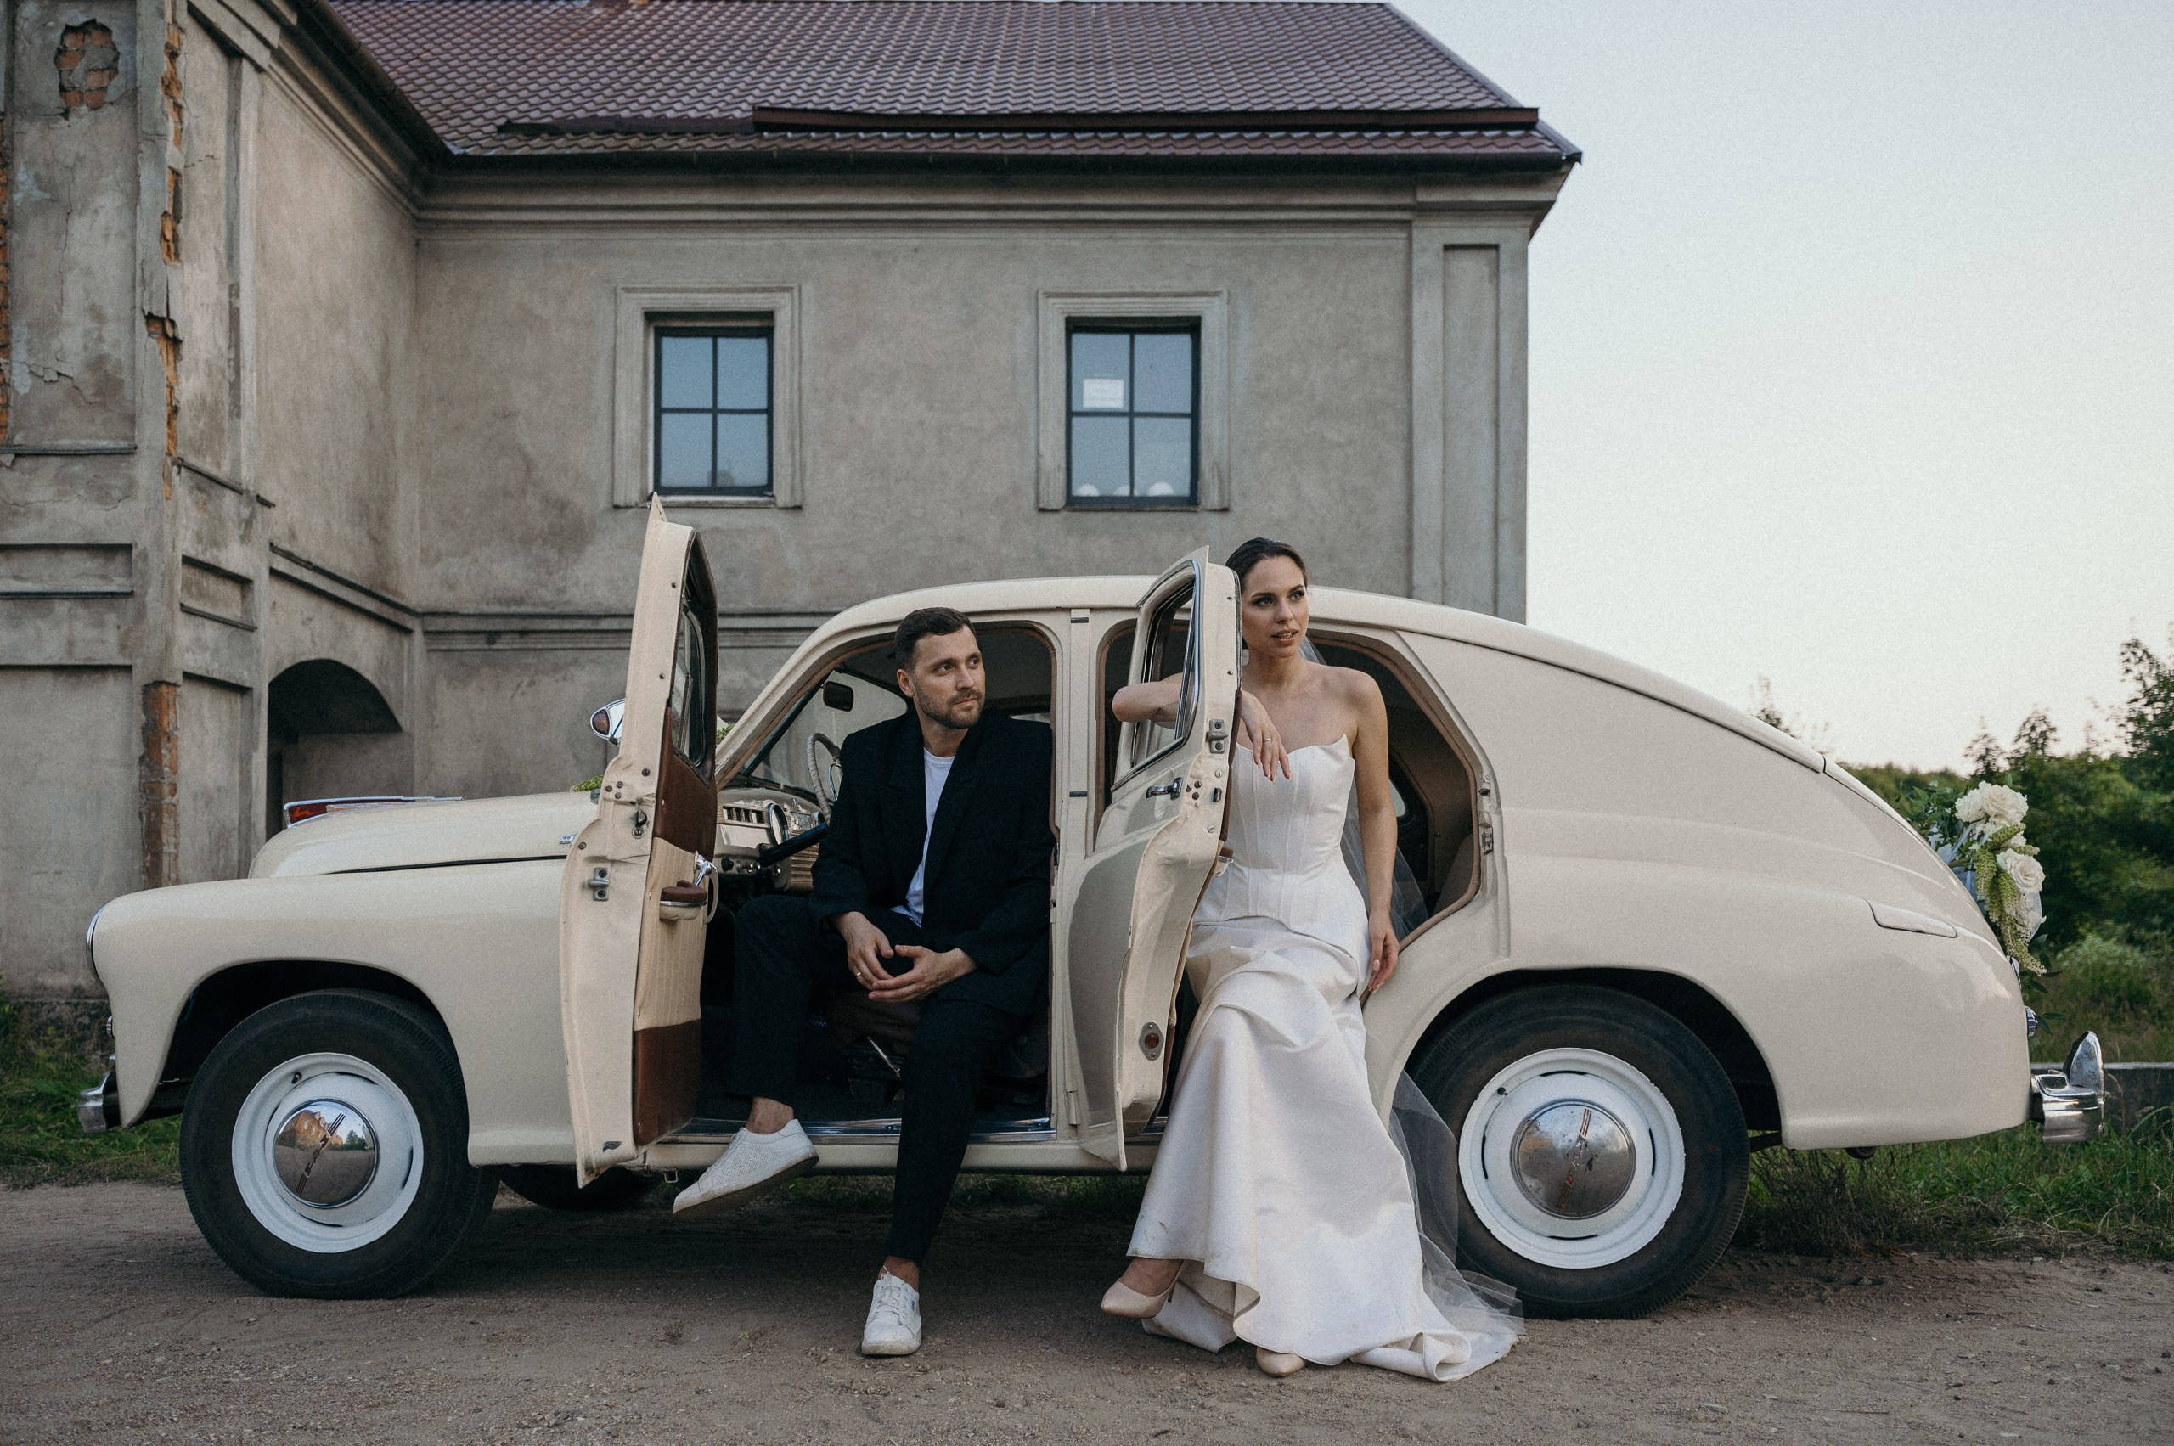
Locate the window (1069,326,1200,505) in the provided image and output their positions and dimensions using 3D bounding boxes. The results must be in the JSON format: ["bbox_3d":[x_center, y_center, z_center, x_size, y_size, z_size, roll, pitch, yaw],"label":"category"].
[{"bbox_3d":[0.355,-2.395,13.080,1.020,1.420,0.150,0,-4,0],"label":"window"}]

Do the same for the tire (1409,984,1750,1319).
[{"bbox_3d":[1.005,0.878,3.525,0.695,0.685,0.180,0,-4,6],"label":"tire"}]

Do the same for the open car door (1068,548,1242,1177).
[{"bbox_3d":[0.155,0.250,3.110,0.200,1.130,0.830,1,-4,-11],"label":"open car door"}]

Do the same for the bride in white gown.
[{"bbox_3d":[0.425,0.415,3.280,0.780,1.540,0.700,0,-4,3],"label":"bride in white gown"}]

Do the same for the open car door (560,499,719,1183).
[{"bbox_3d":[-0.810,0.240,3.200,0.200,1.160,0.820,0,-4,-5],"label":"open car door"}]

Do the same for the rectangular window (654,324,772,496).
[{"bbox_3d":[-2.890,-2.420,13.050,0.950,1.360,0.150,0,-4,0],"label":"rectangular window"}]

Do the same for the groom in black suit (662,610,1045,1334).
[{"bbox_3d":[-0.430,0.485,3.500,0.760,1.460,0.820,0,-4,5],"label":"groom in black suit"}]

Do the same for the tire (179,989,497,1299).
[{"bbox_3d":[-1.680,0.942,3.820,0.695,0.685,0.180,0,-4,6],"label":"tire"}]

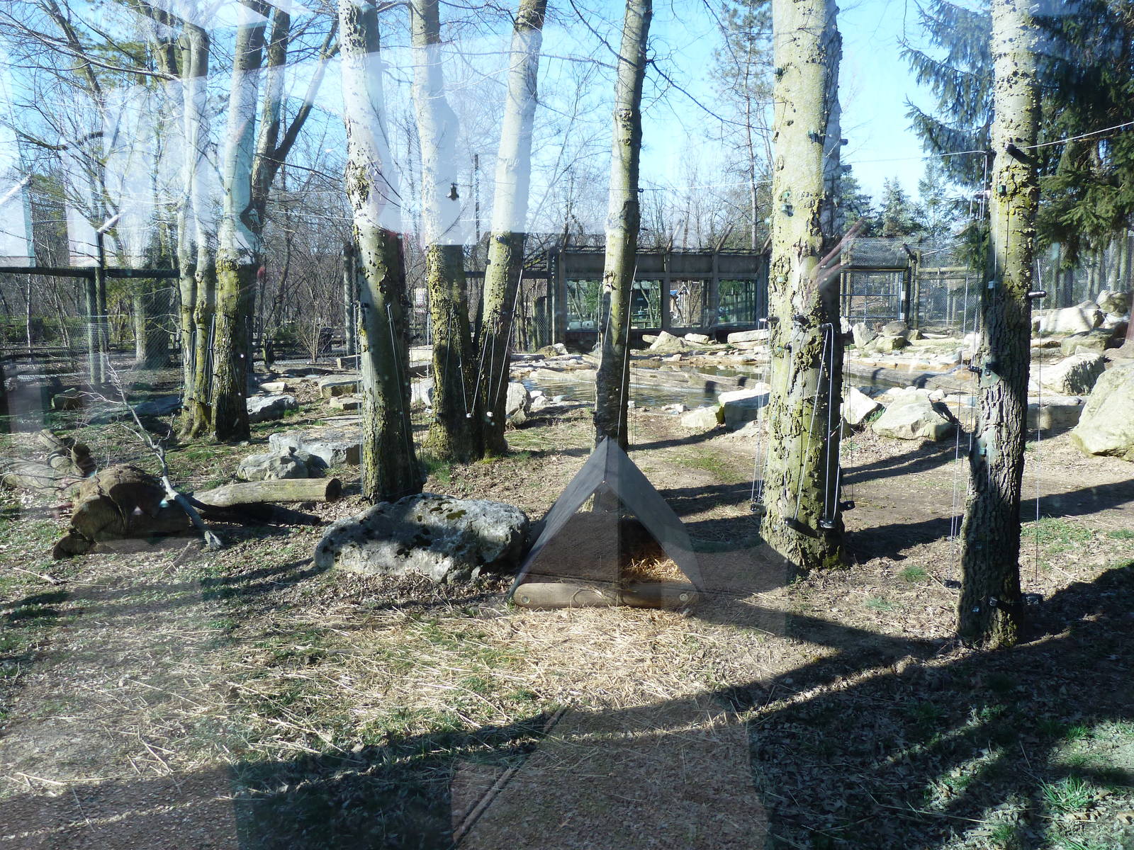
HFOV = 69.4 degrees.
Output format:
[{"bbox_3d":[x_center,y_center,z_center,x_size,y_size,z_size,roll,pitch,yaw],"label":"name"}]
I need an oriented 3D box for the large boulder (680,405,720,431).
[{"bbox_3d":[1.739,-0.082,10.693,0.512,0.345,0.384,0,8,0],"label":"large boulder"}]

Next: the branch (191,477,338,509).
[{"bbox_3d":[-2.589,0.583,7.050,1.240,0.220,0.240,0,7,-3],"label":"branch"}]

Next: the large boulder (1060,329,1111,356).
[{"bbox_3d":[11.718,-1.851,18.500,1.100,0.550,0.800,4,8,27],"label":"large boulder"}]

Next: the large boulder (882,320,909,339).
[{"bbox_3d":[10.059,-2.924,25.138,0.790,0.592,0.593,0,8,0],"label":"large boulder"}]

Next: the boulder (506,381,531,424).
[{"bbox_3d":[-0.761,-0.311,11.468,0.513,0.571,0.487,0,8,0],"label":"boulder"}]

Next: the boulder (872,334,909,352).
[{"bbox_3d":[9.629,-2.429,24.399,0.958,0.545,0.718,0,8,0],"label":"boulder"}]

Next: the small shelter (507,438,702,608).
[{"bbox_3d":[0.255,0.564,5.307,1.080,0.730,1.420,0,7,3],"label":"small shelter"}]

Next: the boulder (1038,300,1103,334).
[{"bbox_3d":[12.630,-2.694,20.500,1.500,0.780,1.000,3,8,22],"label":"boulder"}]

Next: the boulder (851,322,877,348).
[{"bbox_3d":[8.529,-2.555,23.500,0.760,0.740,0.650,2,7,17],"label":"boulder"}]

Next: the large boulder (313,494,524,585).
[{"bbox_3d":[-0.896,0.670,5.073,1.250,0.400,0.690,2,8,14],"label":"large boulder"}]

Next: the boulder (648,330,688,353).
[{"bbox_3d":[2.980,-2.461,24.193,1.150,0.697,0.805,0,8,0],"label":"boulder"}]

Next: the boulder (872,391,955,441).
[{"bbox_3d":[4.520,-0.122,10.700,1.020,0.580,0.750,2,7,19],"label":"boulder"}]

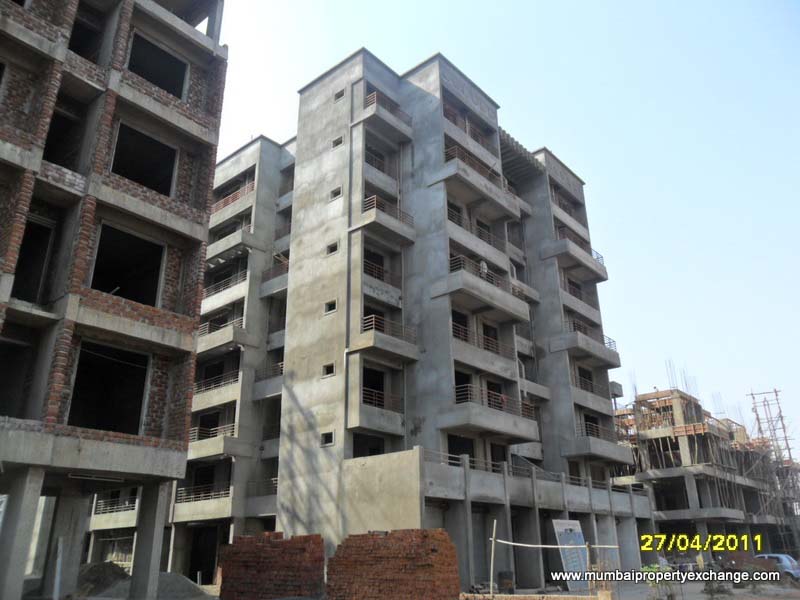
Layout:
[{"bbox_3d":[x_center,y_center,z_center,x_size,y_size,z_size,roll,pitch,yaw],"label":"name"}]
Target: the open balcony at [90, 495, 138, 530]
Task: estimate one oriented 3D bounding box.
[{"bbox_3d":[-17.010,13.218,38.491,5.400,1.700,1.220,-18,-28,37],"label":"open balcony"}]

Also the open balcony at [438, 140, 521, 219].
[{"bbox_3d":[4.080,-5.805,32.506,1.420,1.620,5.620,-20,-29,37],"label":"open balcony"}]

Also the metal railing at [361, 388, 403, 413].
[{"bbox_3d":[-0.676,4.323,26.672,0.070,0.710,2.670,-18,-28,37],"label":"metal railing"}]

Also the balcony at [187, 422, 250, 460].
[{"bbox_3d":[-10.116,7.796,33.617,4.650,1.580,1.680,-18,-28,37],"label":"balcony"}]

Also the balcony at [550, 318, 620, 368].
[{"bbox_3d":[11.120,2.831,37.386,1.694,1.635,5.665,-19,-28,37],"label":"balcony"}]

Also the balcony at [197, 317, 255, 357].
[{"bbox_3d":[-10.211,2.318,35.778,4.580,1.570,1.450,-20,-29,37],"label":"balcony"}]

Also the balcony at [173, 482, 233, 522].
[{"bbox_3d":[-9.920,10.702,32.802,5.052,1.752,1.168,-19,-28,37],"label":"balcony"}]

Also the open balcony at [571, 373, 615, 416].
[{"bbox_3d":[10.852,5.707,36.660,1.110,1.606,5.139,-19,-28,37],"label":"open balcony"}]

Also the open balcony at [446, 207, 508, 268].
[{"bbox_3d":[3.570,-2.751,31.292,1.060,1.540,5.350,-18,-28,37],"label":"open balcony"}]

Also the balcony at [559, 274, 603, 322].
[{"bbox_3d":[10.789,0.285,38.869,1.110,1.635,5.139,-19,-28,37],"label":"balcony"}]

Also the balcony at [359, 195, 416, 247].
[{"bbox_3d":[-0.778,-3.492,28.875,1.460,1.460,2.818,-19,-28,37],"label":"balcony"}]

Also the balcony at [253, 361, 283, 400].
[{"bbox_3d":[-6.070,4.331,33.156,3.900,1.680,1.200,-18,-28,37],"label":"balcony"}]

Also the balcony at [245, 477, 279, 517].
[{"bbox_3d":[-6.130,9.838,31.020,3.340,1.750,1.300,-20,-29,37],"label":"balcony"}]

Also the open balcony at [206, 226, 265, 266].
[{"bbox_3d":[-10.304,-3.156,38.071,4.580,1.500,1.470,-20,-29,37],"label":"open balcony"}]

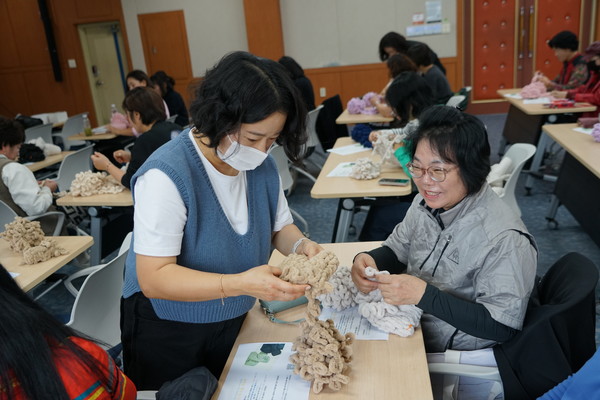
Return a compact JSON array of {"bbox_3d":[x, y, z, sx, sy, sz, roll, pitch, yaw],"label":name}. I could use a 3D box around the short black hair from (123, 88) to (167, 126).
[{"bbox_3d":[-0.819,-0.501,2.866,0.220,0.210,0.190,-2,18,10],"label":"short black hair"}]

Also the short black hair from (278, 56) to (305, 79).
[{"bbox_3d":[-0.103,-1.146,4.754,0.230,0.250,0.200,2,19,19],"label":"short black hair"}]

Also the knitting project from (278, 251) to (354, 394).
[{"bbox_3d":[0.040,0.263,1.221,0.180,0.230,0.270,-2,17,10],"label":"knitting project"}]

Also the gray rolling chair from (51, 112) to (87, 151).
[{"bbox_3d":[-2.838,-0.590,6.504,0.560,0.820,0.570,-2,17,10],"label":"gray rolling chair"}]

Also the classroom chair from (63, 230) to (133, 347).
[{"bbox_3d":[-0.822,0.550,2.061,0.550,0.800,0.550,-1,19,12],"label":"classroom chair"}]

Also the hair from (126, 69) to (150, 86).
[{"bbox_3d":[-1.411,-1.050,4.739,0.220,0.220,0.200,-8,18,-9],"label":"hair"}]

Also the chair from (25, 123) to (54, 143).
[{"bbox_3d":[-3.204,-0.447,6.328,0.560,0.810,0.520,4,20,25],"label":"chair"}]

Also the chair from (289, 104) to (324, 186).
[{"bbox_3d":[-0.004,-0.437,4.853,0.550,0.800,0.550,3,20,24],"label":"chair"}]

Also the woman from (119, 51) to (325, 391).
[{"bbox_3d":[-0.161,0.326,1.445,0.500,1.450,0.470,5,19,31],"label":"woman"}]

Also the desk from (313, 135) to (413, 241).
[{"bbox_3d":[0.411,0.102,3.231,0.478,0.720,1.242,-2,18,10],"label":"desk"}]

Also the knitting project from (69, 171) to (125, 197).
[{"bbox_3d":[-1.162,-0.106,3.029,0.280,0.120,0.200,-2,17,10],"label":"knitting project"}]

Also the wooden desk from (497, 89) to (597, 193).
[{"bbox_3d":[2.300,-0.622,5.147,0.520,0.720,1.530,-2,17,10],"label":"wooden desk"}]

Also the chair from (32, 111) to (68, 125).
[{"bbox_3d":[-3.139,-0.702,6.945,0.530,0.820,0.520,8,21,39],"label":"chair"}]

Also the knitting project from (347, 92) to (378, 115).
[{"bbox_3d":[0.564,-0.857,4.683,0.280,0.170,0.220,-2,18,10],"label":"knitting project"}]

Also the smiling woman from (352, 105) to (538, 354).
[{"bbox_3d":[0.466,0.402,1.421,0.700,1.260,0.520,-12,19,-21],"label":"smiling woman"}]

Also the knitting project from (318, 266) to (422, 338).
[{"bbox_3d":[0.186,0.249,1.415,0.260,0.120,0.220,-2,17,10],"label":"knitting project"}]

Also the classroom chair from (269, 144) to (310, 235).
[{"bbox_3d":[-0.224,-0.091,4.437,0.560,0.810,0.520,4,21,27],"label":"classroom chair"}]

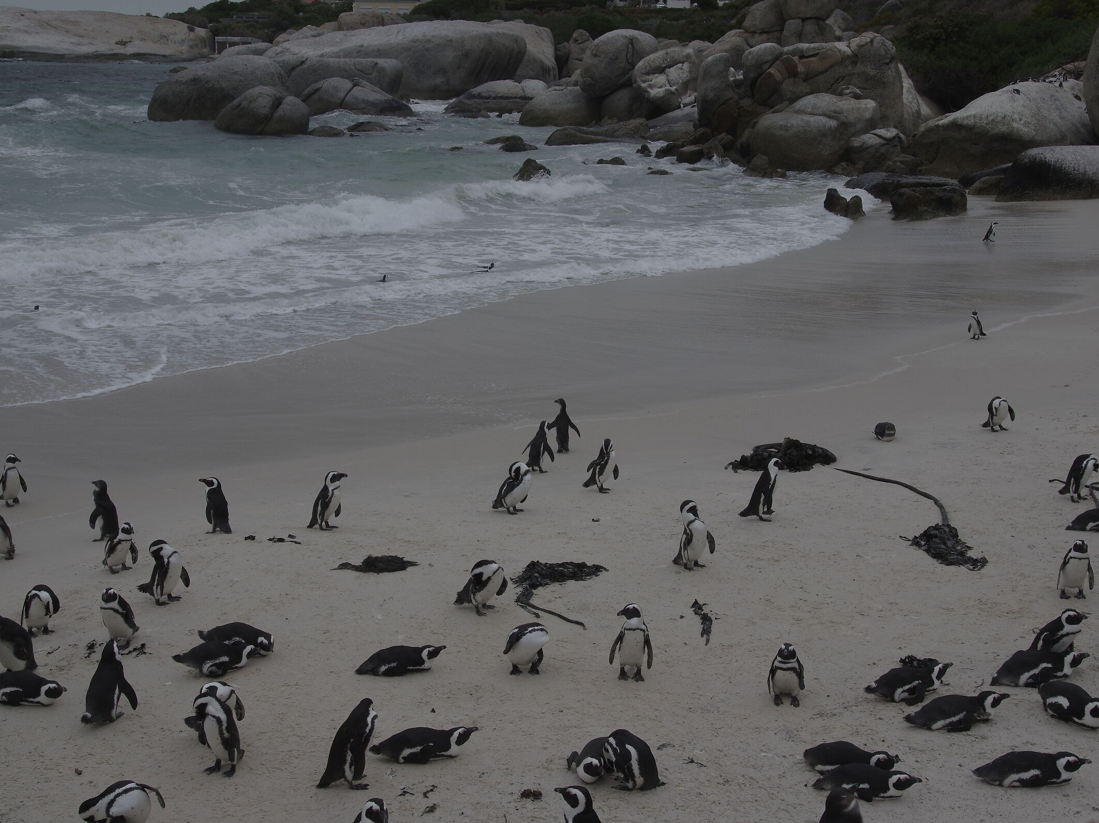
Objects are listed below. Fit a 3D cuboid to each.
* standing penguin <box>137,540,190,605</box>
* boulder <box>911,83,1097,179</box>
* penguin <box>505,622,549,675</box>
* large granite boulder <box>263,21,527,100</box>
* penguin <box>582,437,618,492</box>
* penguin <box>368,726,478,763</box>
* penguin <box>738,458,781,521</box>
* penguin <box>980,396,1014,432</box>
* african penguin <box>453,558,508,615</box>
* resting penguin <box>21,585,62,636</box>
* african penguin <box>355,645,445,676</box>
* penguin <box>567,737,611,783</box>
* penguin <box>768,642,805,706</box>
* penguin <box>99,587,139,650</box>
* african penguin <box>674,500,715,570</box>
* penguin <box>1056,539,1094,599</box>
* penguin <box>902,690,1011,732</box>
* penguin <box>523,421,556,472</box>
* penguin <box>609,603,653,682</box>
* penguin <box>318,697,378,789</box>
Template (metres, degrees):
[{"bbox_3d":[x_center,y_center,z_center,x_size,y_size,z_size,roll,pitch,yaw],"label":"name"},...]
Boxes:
[{"bbox_3d":[-2.925,1.208,11.165,0.382,0.465,0.281,7,16,24],"label":"standing penguin"},{"bbox_3d":[17.416,-10.823,56.487,7.400,3.200,6.000,5,15,17],"label":"boulder"},{"bbox_3d":[-0.178,1.816,11.536,0.330,0.398,0.330,-7,16,-25],"label":"penguin"},{"bbox_3d":[-12.113,-27.787,116.764,19.500,5.600,10.000,-1,15,-6],"label":"large granite boulder"},{"bbox_3d":[0.534,0.558,15.777,0.330,0.559,0.280,10,18,33],"label":"penguin"},{"bbox_3d":[-0.756,1.983,8.818,0.651,0.182,0.241,-1,15,-3],"label":"penguin"},{"bbox_3d":[1.883,0.684,13.173,0.383,0.571,0.212,1,15,3],"label":"penguin"},{"bbox_3d":[4.985,0.017,16.429,0.280,0.390,0.300,-13,20,-40],"label":"penguin"},{"bbox_3d":[-0.559,1.370,11.736,0.380,0.440,0.250,12,19,38],"label":"african penguin"},{"bbox_3d":[-3.654,1.416,10.591,0.250,0.370,0.280,-8,17,-27],"label":"resting penguin"},{"bbox_3d":[-1.074,1.760,10.599,0.660,0.200,0.250,-3,15,-13],"label":"african penguin"},{"bbox_3d":[0.385,2.267,9.977,0.310,0.260,0.510,7,16,26],"label":"penguin"},{"bbox_3d":[1.767,1.916,10.927,0.280,0.479,0.280,1,15,5],"label":"penguin"},{"bbox_3d":[-3.131,1.491,10.722,0.231,0.441,0.253,6,16,22],"label":"penguin"},{"bbox_3d":[1.310,1.078,13.209,0.310,0.619,0.330,-12,19,-38],"label":"african penguin"},{"bbox_3d":[4.358,1.268,12.180,0.300,0.510,0.250,4,15,12],"label":"penguin"},{"bbox_3d":[2.716,1.968,9.814,0.700,0.220,0.250,-4,15,-17],"label":"penguin"},{"bbox_3d":[-0.099,0.330,14.367,0.240,0.510,0.270,-15,21,-43],"label":"penguin"},{"bbox_3d":[0.628,1.734,11.271,0.340,0.602,0.280,2,15,7],"label":"penguin"},{"bbox_3d":[-1.156,1.902,8.472,0.330,0.530,0.220,-3,15,-12],"label":"penguin"}]

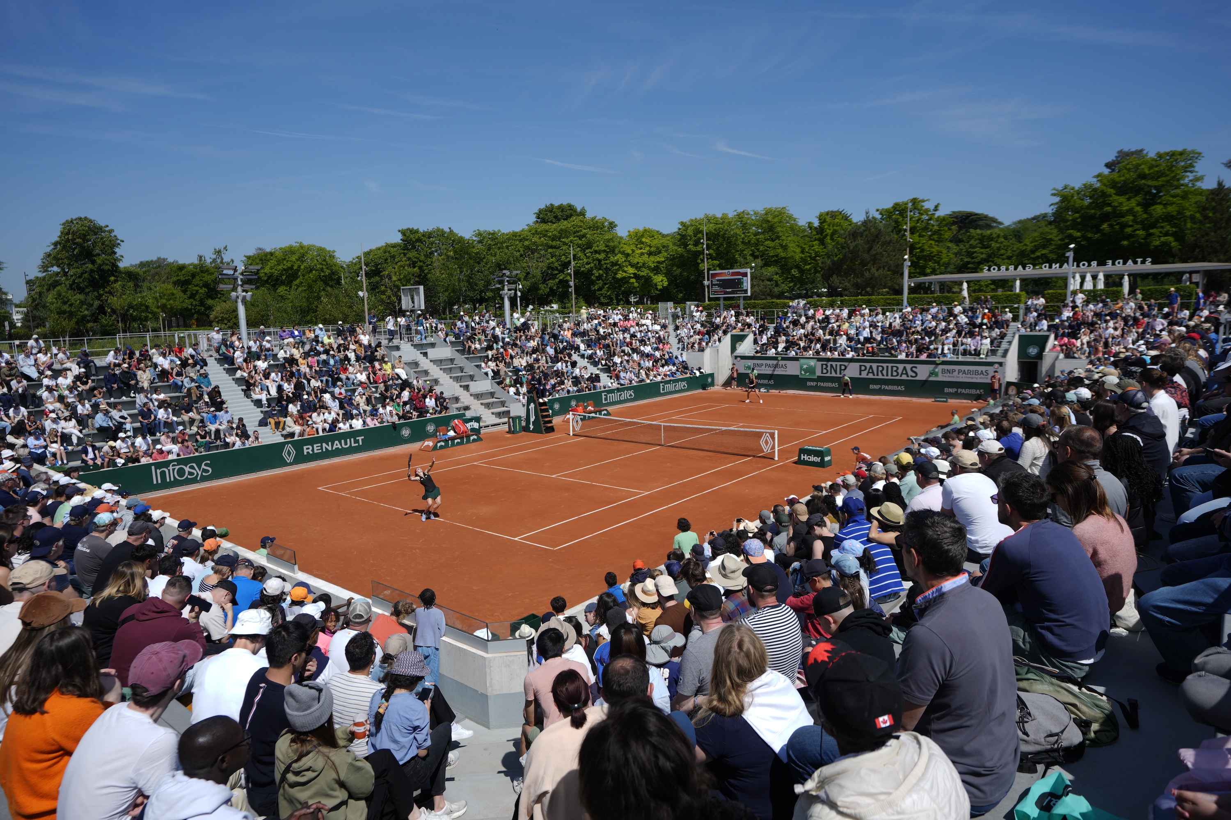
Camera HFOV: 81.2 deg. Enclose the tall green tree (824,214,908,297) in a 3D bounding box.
[{"bbox_3d":[25.209,-14.365,72.500,8.000,10.430,7.600,1,8,19],"label":"tall green tree"}]

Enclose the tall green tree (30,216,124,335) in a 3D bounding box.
[{"bbox_3d":[-59.479,-14.544,79.252,9.000,13.910,9.000,-7,10,-36],"label":"tall green tree"}]

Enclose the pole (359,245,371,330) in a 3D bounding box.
[{"bbox_3d":[-13.889,-6.366,40.083,0.500,5.450,0.400,-4,8,-18],"label":"pole"}]

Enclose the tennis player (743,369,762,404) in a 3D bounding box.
[{"bbox_3d":[8.090,-1.281,41.962,0.850,1.720,0.600,2,9,27],"label":"tennis player"}]

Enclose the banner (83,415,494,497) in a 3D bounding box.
[{"bbox_3d":[-11.951,1.508,28.292,0.200,1.060,15.800,5,10,40],"label":"banner"}]

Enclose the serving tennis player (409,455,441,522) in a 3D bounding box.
[{"bbox_3d":[-5.147,2.122,19.569,0.800,1.830,0.650,-5,9,-25],"label":"serving tennis player"}]

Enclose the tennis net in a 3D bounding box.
[{"bbox_3d":[1.927,0.954,29.345,10.250,1.070,0.120,5,10,40],"label":"tennis net"}]

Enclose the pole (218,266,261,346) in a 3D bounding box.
[{"bbox_3d":[-16.802,-4.527,32.595,0.850,4.050,1.950,5,10,40],"label":"pole"}]

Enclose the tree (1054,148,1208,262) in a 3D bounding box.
[{"bbox_3d":[47.759,-16.997,67.147,12.300,15.460,12.300,4,9,35],"label":"tree"}]

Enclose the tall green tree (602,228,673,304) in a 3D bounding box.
[{"bbox_3d":[2.822,-16.577,88.528,8.600,11.860,8.000,-1,8,2],"label":"tall green tree"}]

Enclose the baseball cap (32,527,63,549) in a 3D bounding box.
[{"bbox_3d":[-4.670,1.083,5.900,0.180,0.150,0.270,1,25,22],"label":"baseball cap"}]

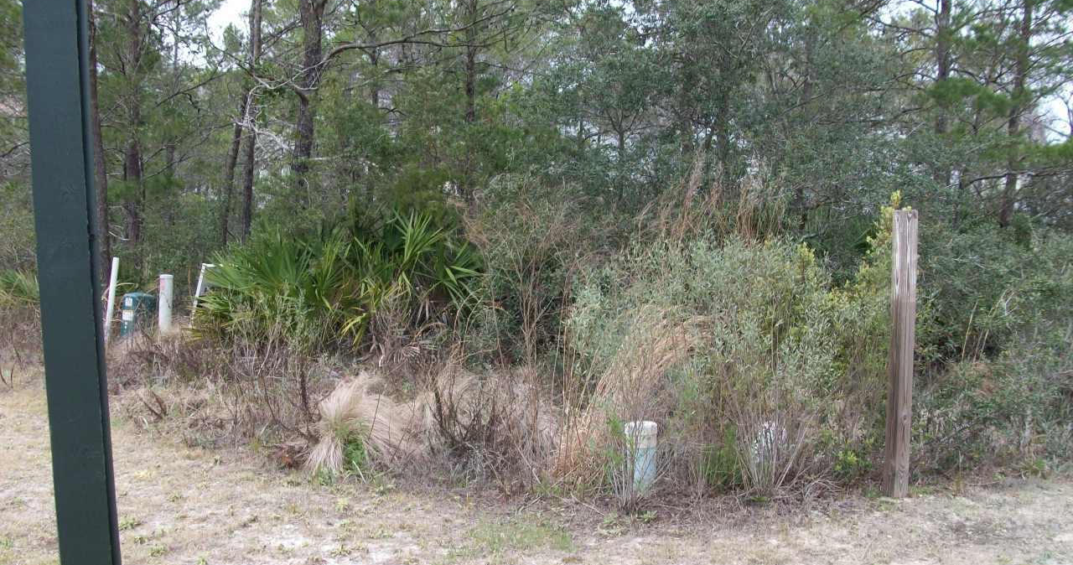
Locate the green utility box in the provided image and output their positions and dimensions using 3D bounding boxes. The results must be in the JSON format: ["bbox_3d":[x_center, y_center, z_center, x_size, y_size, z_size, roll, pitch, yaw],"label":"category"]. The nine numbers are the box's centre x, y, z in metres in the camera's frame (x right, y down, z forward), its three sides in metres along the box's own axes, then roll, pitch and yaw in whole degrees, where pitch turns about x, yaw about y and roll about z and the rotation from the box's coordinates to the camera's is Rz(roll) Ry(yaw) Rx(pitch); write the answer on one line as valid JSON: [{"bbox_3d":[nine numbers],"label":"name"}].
[{"bbox_3d":[-3.966,0.334,10.474,0.200,0.480,0.260,3,7,29],"label":"green utility box"}]

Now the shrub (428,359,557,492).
[{"bbox_3d":[-0.246,0.777,5.900,0.680,0.670,0.580,-1,6,0],"label":"shrub"}]

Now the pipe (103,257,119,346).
[{"bbox_3d":[-4.177,0.196,10.352,0.056,0.890,0.056,9,6,0],"label":"pipe"}]

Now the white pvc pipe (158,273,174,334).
[{"bbox_3d":[-3.641,0.236,10.365,0.118,0.633,0.118,4,6,0],"label":"white pvc pipe"}]

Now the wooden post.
[{"bbox_3d":[1.874,0.377,5.418,0.089,1.490,0.089,-3,7,-19],"label":"wooden post"}]

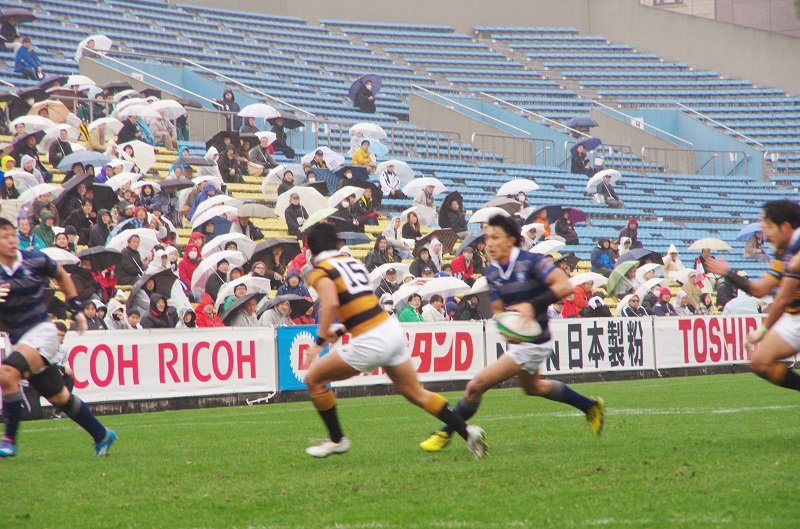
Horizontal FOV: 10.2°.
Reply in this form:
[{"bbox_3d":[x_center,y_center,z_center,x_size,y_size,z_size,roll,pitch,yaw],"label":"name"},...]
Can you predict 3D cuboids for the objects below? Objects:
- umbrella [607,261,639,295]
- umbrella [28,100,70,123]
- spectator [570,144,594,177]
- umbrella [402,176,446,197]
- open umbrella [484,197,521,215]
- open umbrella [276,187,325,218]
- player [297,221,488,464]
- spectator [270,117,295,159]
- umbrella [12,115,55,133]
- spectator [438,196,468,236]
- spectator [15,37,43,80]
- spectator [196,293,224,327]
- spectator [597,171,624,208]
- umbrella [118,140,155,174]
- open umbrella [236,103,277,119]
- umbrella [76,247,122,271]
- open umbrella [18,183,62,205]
[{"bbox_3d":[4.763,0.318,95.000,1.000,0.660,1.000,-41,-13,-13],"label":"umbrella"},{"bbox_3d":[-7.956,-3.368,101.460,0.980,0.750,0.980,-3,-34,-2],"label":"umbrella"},{"bbox_3d":[5.598,-2.993,135.954,0.780,1.250,0.560,-2,-1,34],"label":"spectator"},{"bbox_3d":[0.567,-1.618,100.993,1.000,0.780,1.000,-2,-1,0],"label":"umbrella"},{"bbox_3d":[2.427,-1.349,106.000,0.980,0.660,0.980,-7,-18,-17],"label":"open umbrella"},{"bbox_3d":[-1.920,-1.240,89.728,1.060,0.780,1.060,-21,-44,5],"label":"open umbrella"},{"bbox_3d":[-0.037,0.509,30.000,1.250,1.570,0.680,-1,0,32],"label":"player"},{"bbox_3d":[-2.842,-3.083,111.924,0.750,1.200,0.580,-3,-1,33],"label":"spectator"},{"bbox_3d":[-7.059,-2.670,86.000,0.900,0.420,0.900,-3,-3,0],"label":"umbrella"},{"bbox_3d":[1.268,-0.790,95.883,0.550,1.250,0.750,-1,-1,-42],"label":"spectator"},{"bbox_3d":[-9.659,-5.288,117.018,0.800,1.250,0.560,-2,-1,27],"label":"spectator"},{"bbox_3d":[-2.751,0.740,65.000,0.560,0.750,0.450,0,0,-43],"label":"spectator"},{"bbox_3d":[5.960,-1.886,126.115,0.780,1.250,0.560,-2,-1,35],"label":"spectator"},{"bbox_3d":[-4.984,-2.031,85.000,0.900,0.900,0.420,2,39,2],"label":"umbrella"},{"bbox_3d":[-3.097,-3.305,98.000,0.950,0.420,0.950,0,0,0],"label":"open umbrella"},{"bbox_3d":[-5.074,0.050,75.937,0.840,0.720,0.840,-16,-26,17],"label":"umbrella"},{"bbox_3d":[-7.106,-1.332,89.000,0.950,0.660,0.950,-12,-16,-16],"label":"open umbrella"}]

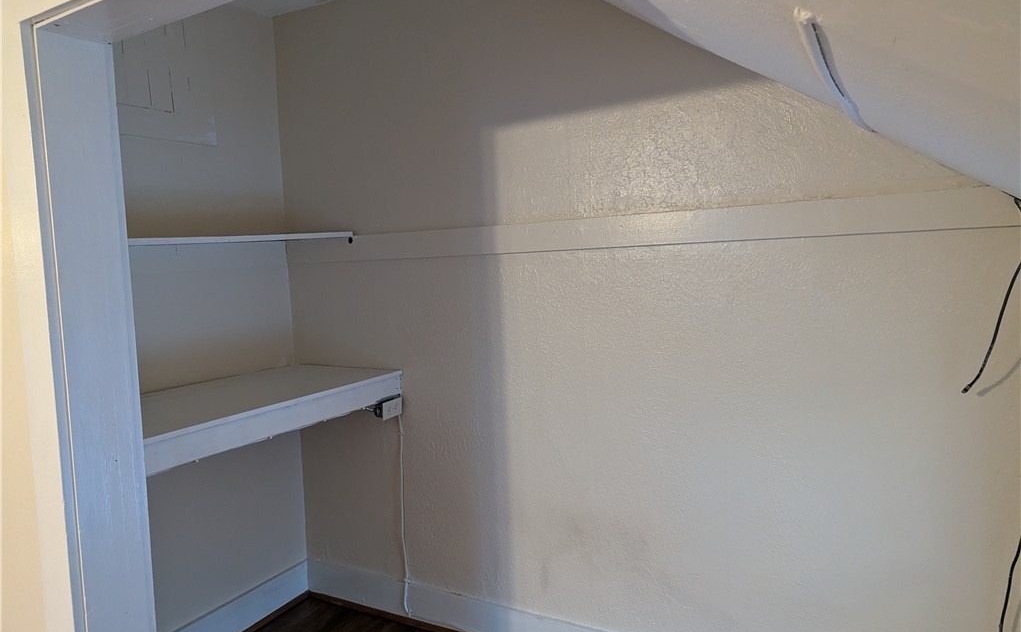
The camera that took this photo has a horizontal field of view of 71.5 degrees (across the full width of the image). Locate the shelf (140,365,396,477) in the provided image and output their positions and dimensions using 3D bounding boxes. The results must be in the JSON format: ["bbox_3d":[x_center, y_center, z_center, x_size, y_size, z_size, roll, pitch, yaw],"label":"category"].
[{"bbox_3d":[-0.861,0.283,2.173,0.542,0.091,1.105,0,4,26],"label":"shelf"}]

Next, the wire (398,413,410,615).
[{"bbox_3d":[-0.384,0.731,2.571,0.032,0.748,0.020,0,5,30],"label":"wire"}]

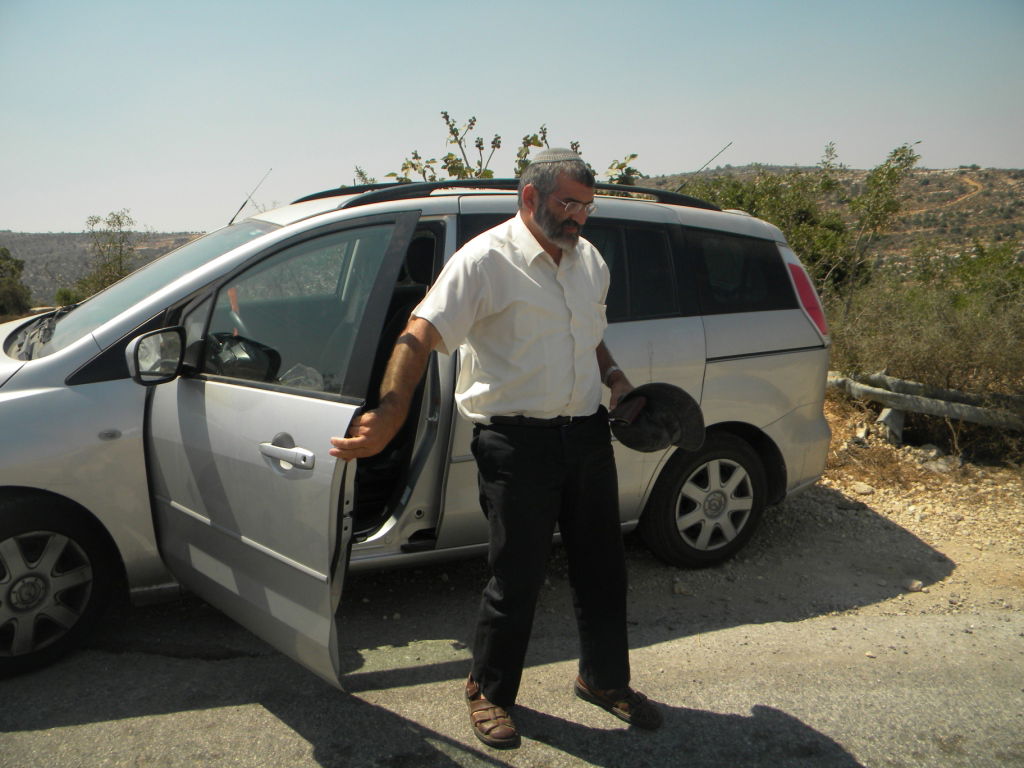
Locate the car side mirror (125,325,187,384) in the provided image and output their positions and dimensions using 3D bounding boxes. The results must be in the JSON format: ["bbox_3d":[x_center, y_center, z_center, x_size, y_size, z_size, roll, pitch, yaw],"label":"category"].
[{"bbox_3d":[-1.093,-0.086,2.540,0.115,0.180,0.200,7,11,28],"label":"car side mirror"}]

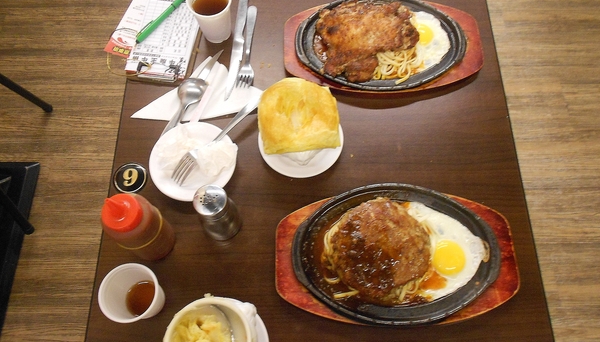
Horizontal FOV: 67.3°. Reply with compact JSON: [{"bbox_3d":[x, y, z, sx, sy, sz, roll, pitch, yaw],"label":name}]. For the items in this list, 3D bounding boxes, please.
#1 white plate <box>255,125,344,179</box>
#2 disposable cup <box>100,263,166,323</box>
[{"bbox_3d":[0.002,-0.047,0.711,0.133,0.021,0.133,0,68,0],"label":"white plate"},{"bbox_3d":[-0.211,0.163,0.588,0.073,0.075,0.073,0,69,0],"label":"disposable cup"}]

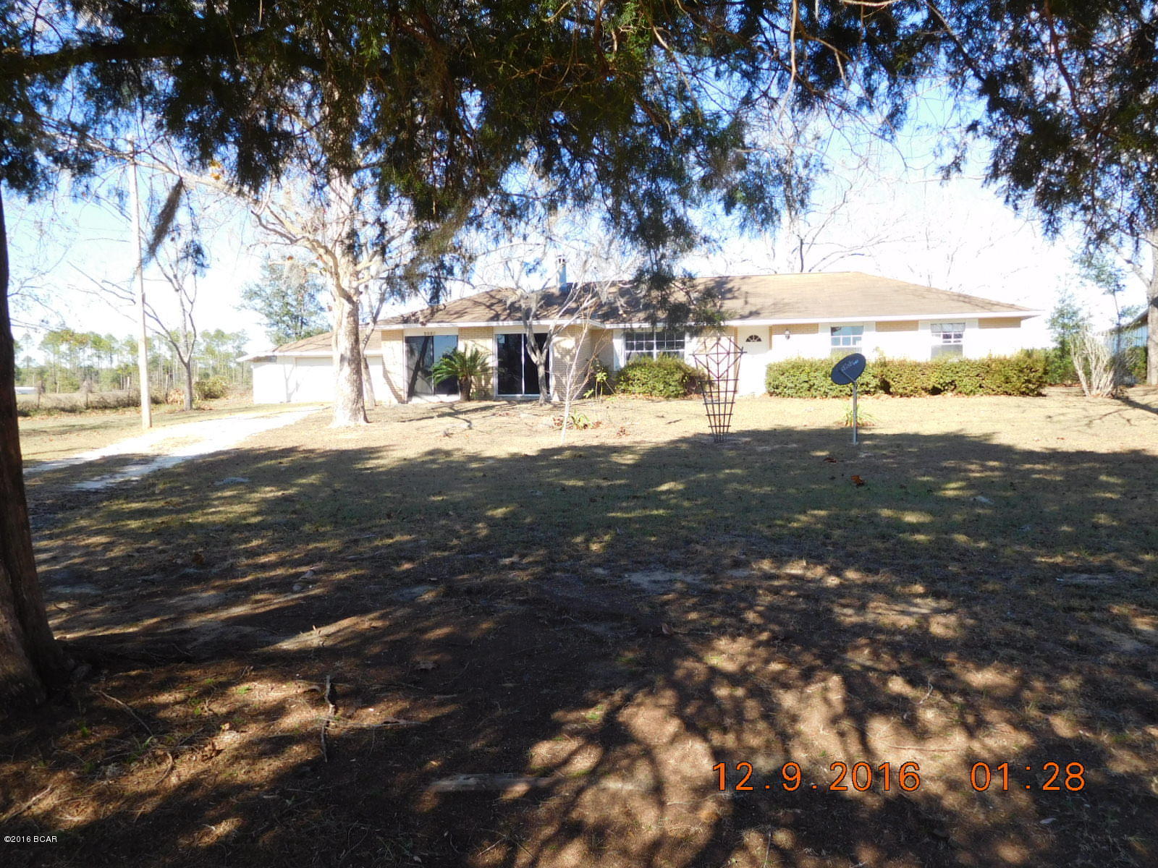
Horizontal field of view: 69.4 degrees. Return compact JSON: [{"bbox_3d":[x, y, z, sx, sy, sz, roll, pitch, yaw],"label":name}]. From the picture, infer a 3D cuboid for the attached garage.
[{"bbox_3d":[-11.250,-3.460,41.460,7.800,3.700,7.200,0,3,14],"label":"attached garage"}]

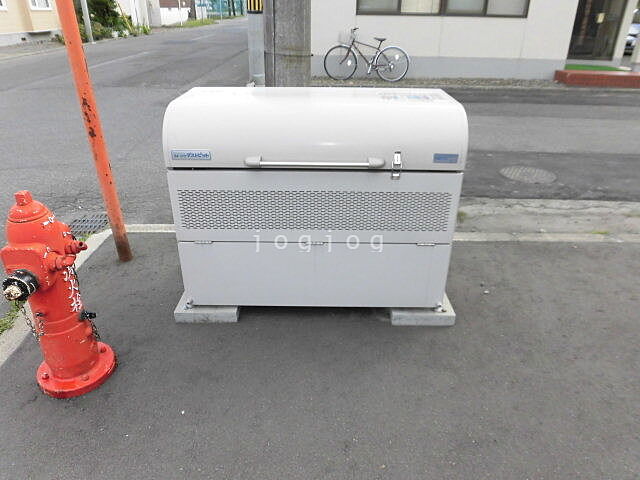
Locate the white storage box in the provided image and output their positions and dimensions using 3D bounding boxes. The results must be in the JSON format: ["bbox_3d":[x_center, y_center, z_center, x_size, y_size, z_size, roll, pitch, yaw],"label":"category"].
[{"bbox_3d":[-0.018,-0.178,2.281,1.360,1.035,0.640,0,29,1],"label":"white storage box"}]

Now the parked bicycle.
[{"bbox_3d":[1.005,-3.875,9.334,1.810,1.040,0.570,2,28,2],"label":"parked bicycle"}]

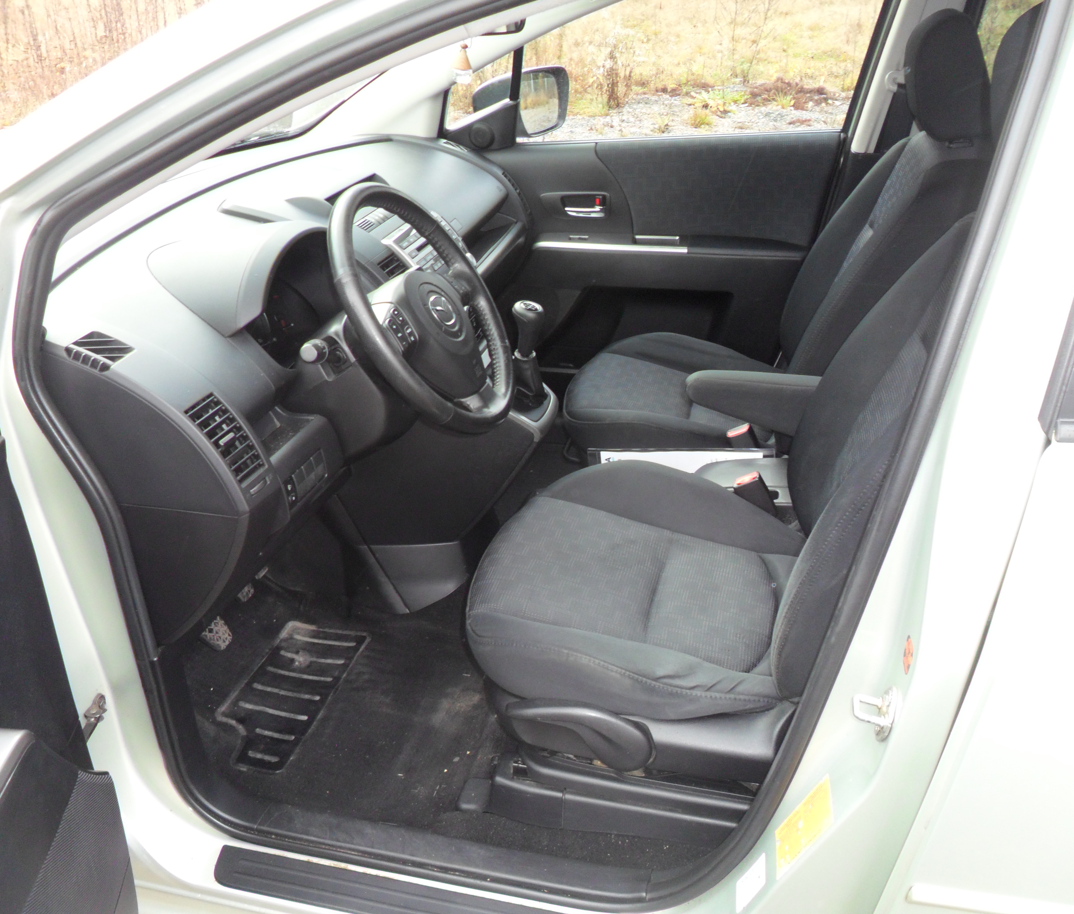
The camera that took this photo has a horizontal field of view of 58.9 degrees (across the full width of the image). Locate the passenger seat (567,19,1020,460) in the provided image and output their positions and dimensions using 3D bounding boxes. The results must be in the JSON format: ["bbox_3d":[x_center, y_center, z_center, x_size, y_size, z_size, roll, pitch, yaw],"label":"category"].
[{"bbox_3d":[0.458,-0.399,1.921,0.790,0.920,0.520,6,28,11],"label":"passenger seat"}]

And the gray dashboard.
[{"bbox_3d":[-0.397,-0.258,1.783,0.560,0.520,1.420,6,28,11],"label":"gray dashboard"}]

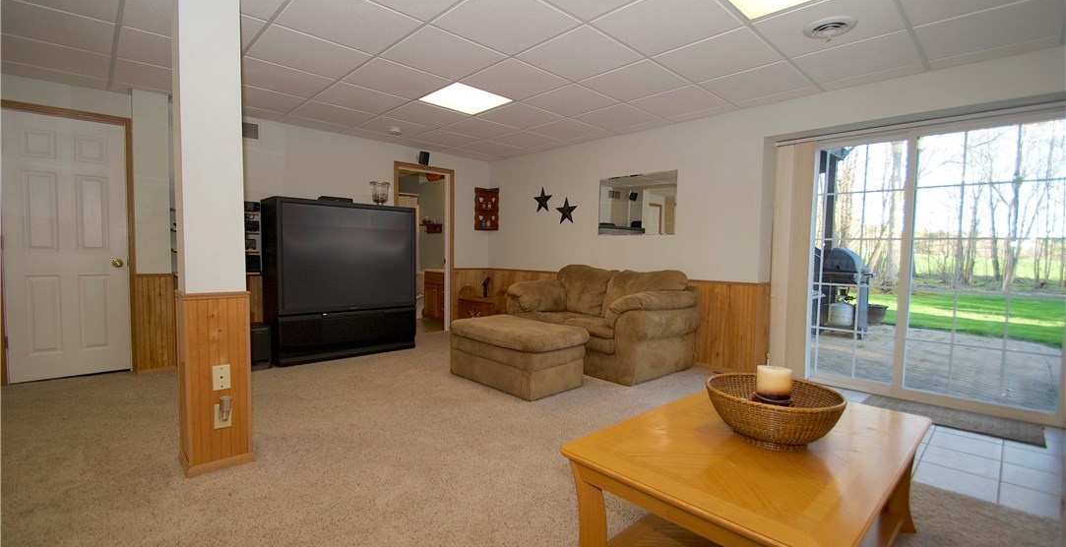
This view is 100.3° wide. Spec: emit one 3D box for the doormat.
[{"bbox_3d":[2.723,0.940,2.927,0.440,0.012,0.830,-2,4,-44],"label":"doormat"}]

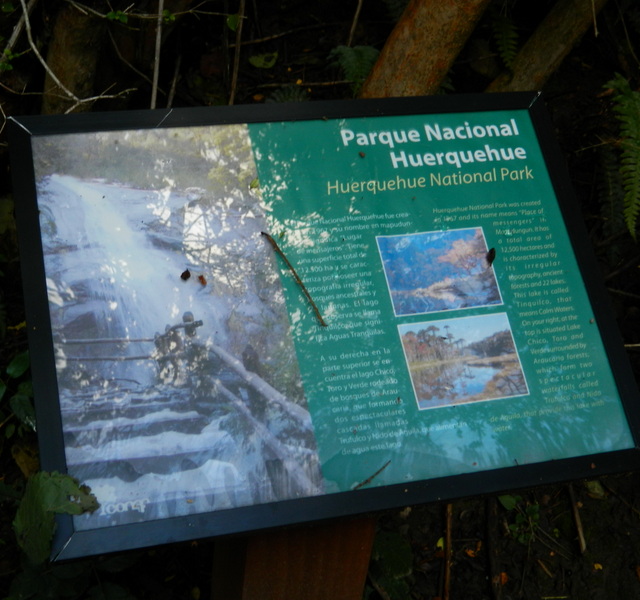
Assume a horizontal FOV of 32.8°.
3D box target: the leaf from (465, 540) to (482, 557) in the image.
[{"bbox_3d":[0.285,0.462,2.020,0.034,0.010,0.035,14,37,11],"label":"leaf"}]

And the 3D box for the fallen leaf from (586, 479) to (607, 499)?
[{"bbox_3d":[0.548,0.375,2.160,0.045,0.012,0.048,18,38,16],"label":"fallen leaf"}]

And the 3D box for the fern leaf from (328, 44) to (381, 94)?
[{"bbox_3d":[0.095,-0.637,3.000,0.150,0.120,0.130,6,37,1],"label":"fern leaf"}]

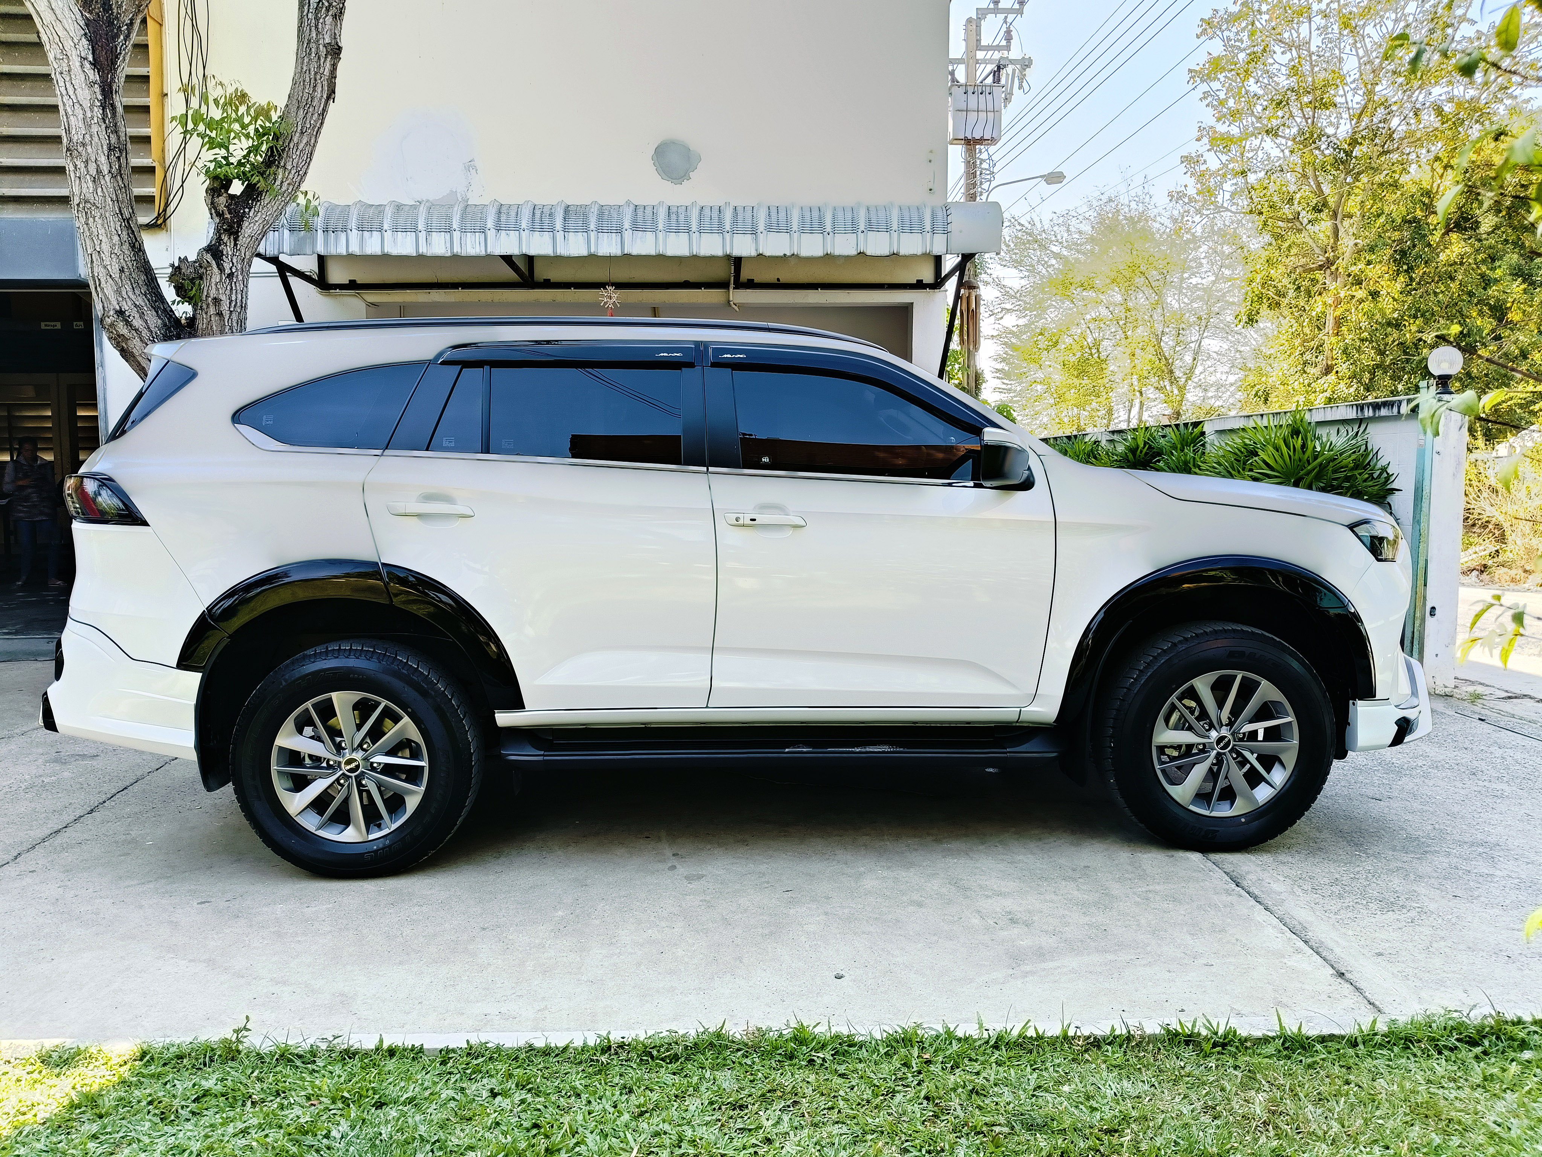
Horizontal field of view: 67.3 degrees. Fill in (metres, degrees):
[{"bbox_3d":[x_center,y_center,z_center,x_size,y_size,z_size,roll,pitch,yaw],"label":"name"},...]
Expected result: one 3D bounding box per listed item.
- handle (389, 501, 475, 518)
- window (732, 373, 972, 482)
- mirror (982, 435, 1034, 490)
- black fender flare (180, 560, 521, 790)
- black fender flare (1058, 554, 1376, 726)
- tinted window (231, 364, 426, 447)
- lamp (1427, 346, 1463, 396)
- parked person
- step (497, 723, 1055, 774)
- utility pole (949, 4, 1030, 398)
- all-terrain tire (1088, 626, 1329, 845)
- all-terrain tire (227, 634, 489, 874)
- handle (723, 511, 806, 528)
[{"bbox_3d":[-1.059,-0.215,3.620,0.268,0.046,0.050,-1,6,-3],"label":"handle"},{"bbox_3d":[0.287,-0.501,3.801,0.819,0.400,0.040,-1,-13,-5],"label":"window"},{"bbox_3d":[0.725,-0.376,3.628,0.150,0.185,0.240,-1,6,-3],"label":"mirror"},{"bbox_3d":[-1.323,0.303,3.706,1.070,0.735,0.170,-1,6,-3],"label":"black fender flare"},{"bbox_3d":[1.463,0.204,3.802,0.994,0.526,0.150,0,5,-3],"label":"black fender flare"},{"bbox_3d":[-1.407,-0.552,3.701,0.581,0.275,0.090,0,-12,1],"label":"tinted window"},{"bbox_3d":[3.903,-1.202,6.700,0.180,0.285,0.180,0,5,0],"label":"lamp"},{"bbox_3d":[-7.646,-0.699,11.936,0.520,1.540,0.360,-4,6,-37],"label":"parked person"},{"bbox_3d":[0.036,0.570,3.829,1.820,0.090,0.200,0,5,-3],"label":"step"},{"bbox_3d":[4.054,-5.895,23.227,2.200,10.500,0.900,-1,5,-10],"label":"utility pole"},{"bbox_3d":[1.501,0.538,3.935,0.770,0.770,0.265,0,5,-3],"label":"all-terrain tire"},{"bbox_3d":[-1.352,0.585,3.809,0.770,0.765,0.265,-1,6,-3],"label":"all-terrain tire"},{"bbox_3d":[-0.019,-0.188,3.672,0.262,0.046,0.050,-1,6,-3],"label":"handle"}]

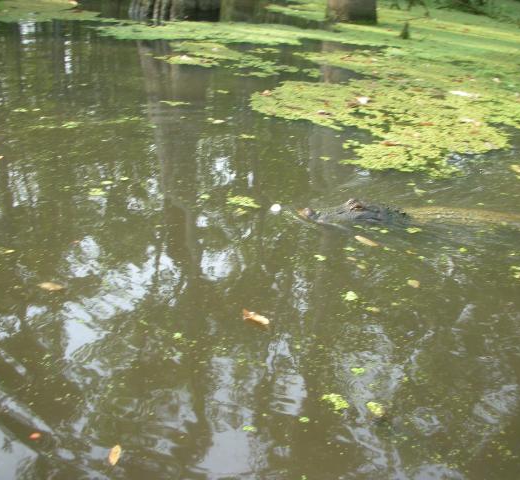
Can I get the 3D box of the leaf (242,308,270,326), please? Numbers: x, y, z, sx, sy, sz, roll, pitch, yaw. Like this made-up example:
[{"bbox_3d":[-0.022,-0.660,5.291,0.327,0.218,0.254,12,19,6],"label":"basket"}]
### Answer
[{"bbox_3d":[-0.012,0.236,1.982,0.105,0.028,0.042,21,32,36],"label":"leaf"}]

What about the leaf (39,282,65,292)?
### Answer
[{"bbox_3d":[-0.694,0.156,2.149,0.096,0.015,0.046,5,26,10],"label":"leaf"}]

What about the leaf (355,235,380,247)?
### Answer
[{"bbox_3d":[0.411,0.003,2.496,0.108,0.015,0.043,22,33,38],"label":"leaf"}]

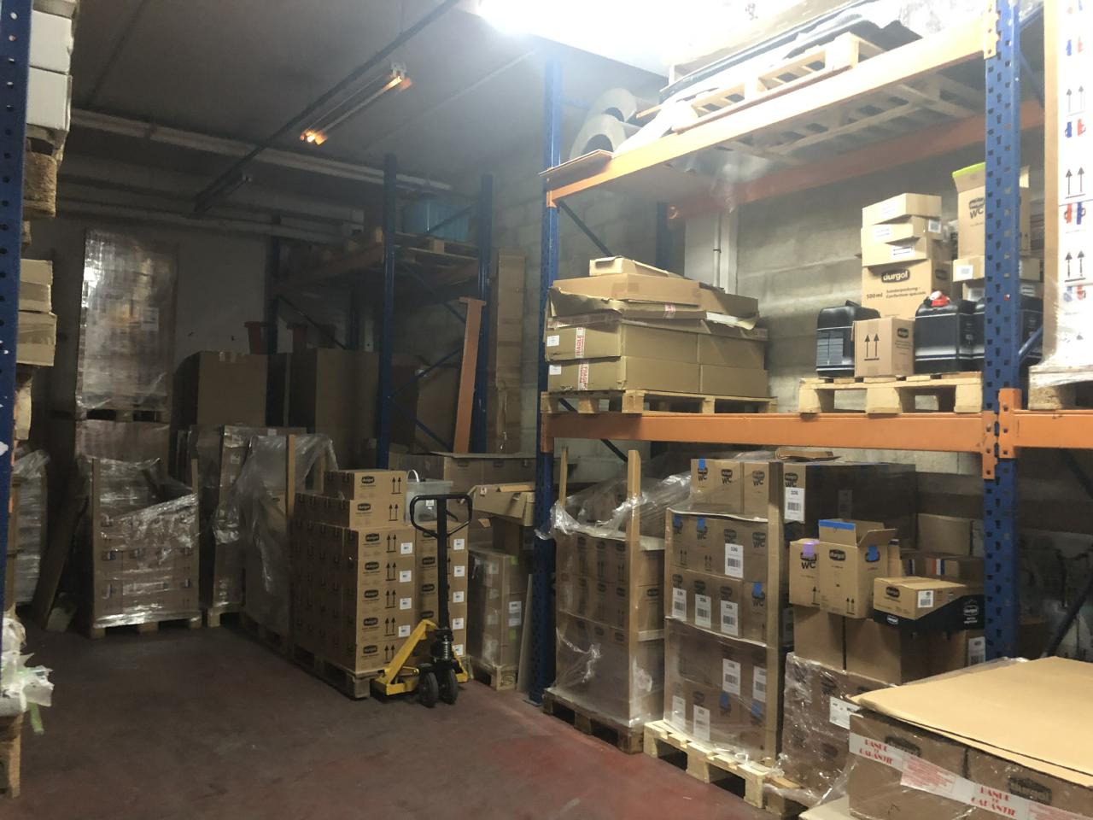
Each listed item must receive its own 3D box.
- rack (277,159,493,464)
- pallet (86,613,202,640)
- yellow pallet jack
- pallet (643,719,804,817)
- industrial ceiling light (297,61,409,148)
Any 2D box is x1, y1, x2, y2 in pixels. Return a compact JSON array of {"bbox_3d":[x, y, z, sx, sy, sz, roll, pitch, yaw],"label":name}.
[{"bbox_3d":[-1.771,-0.131,8.694,1.070,3.920,2.950,2,-2,-35],"label":"rack"},{"bbox_3d":[-3.486,1.689,7.455,0.800,0.145,1.200,2,-2,-35],"label":"pallet"},{"bbox_3d":[-0.957,1.148,5.848,0.570,1.260,1.460,2,-2,-35],"label":"yellow pallet jack"},{"bbox_3d":[1.235,1.725,4.617,1.200,0.145,0.810,2,-2,-35],"label":"pallet"},{"bbox_3d":[-1.297,-1.996,5.883,0.180,0.130,1.530,2,-2,-35],"label":"industrial ceiling light"}]

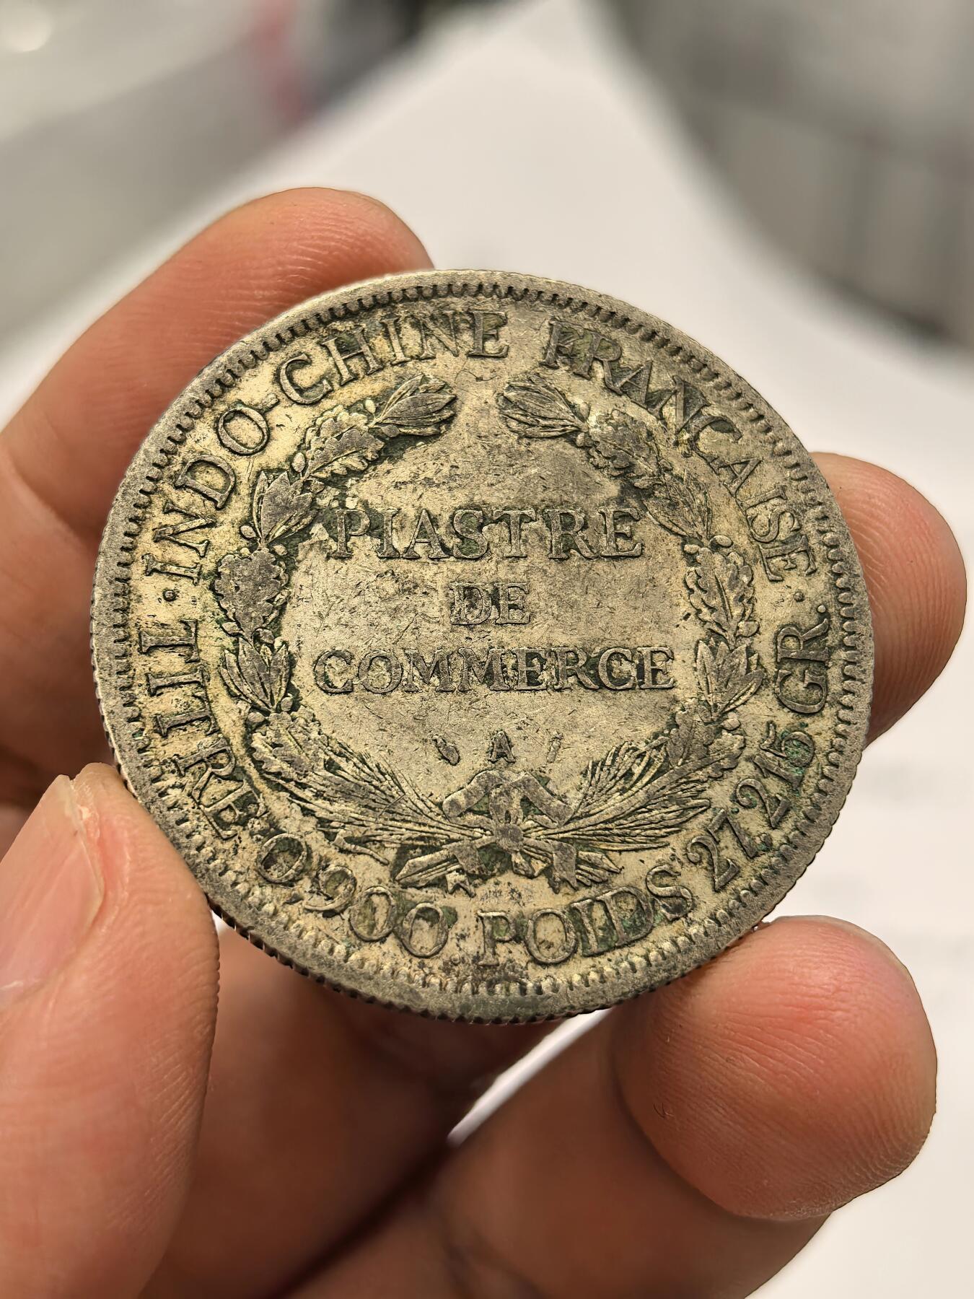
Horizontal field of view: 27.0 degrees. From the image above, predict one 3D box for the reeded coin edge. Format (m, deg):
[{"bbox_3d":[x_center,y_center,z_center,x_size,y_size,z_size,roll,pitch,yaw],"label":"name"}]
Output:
[{"bbox_3d":[0.000,-0.001,0.102,0.039,0.003,0.039,-1,72,-8],"label":"reeded coin edge"}]

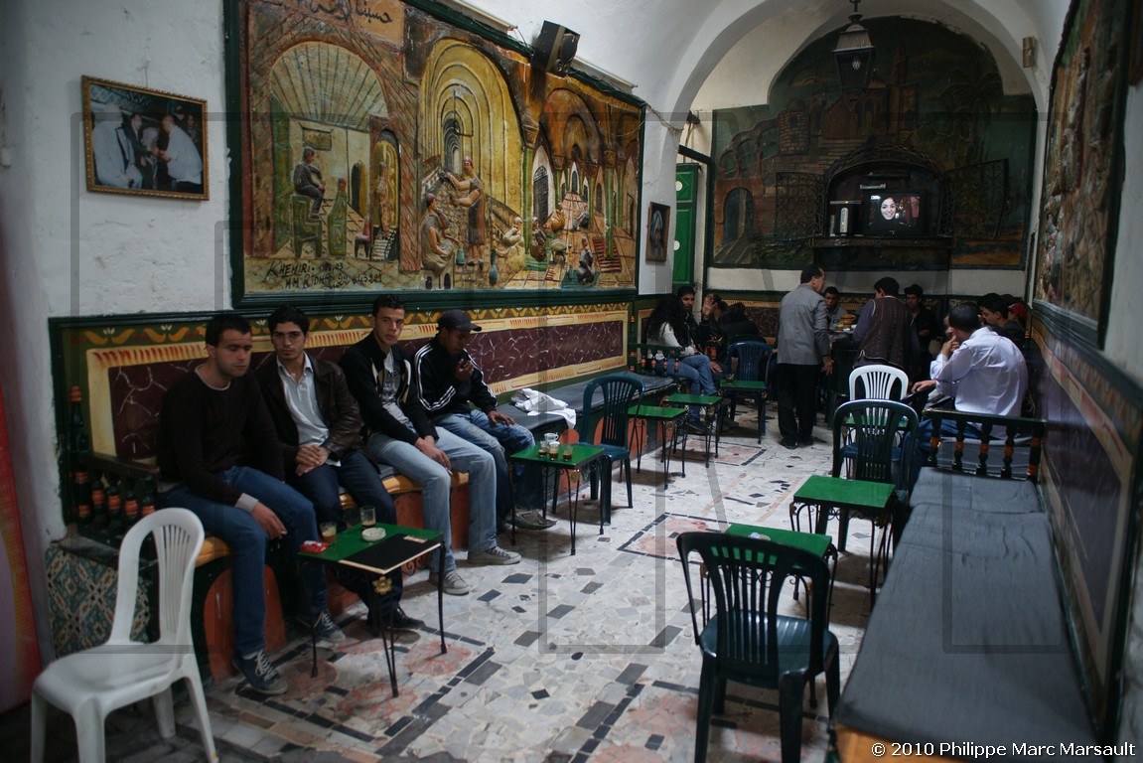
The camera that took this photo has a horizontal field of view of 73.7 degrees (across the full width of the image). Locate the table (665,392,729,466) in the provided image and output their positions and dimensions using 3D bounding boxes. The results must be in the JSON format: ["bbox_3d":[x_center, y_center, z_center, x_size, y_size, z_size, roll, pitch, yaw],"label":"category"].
[{"bbox_3d":[1.023,0.411,6.482,0.419,0.526,0.402,3,9,22],"label":"table"}]

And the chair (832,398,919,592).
[{"bbox_3d":[1.581,0.569,4.059,0.450,0.888,0.510,4,9,25],"label":"chair"}]

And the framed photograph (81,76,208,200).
[{"bbox_3d":[-1.844,-1.050,3.355,0.030,0.456,0.552,5,9,31],"label":"framed photograph"}]

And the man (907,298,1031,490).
[{"bbox_3d":[2.570,0.186,5.024,0.520,1.380,0.700,-8,11,-44],"label":"man"}]

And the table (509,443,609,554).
[{"bbox_3d":[-0.083,0.686,4.519,0.419,0.526,0.402,4,9,25],"label":"table"}]

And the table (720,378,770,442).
[{"bbox_3d":[1.642,0.292,7.338,0.419,0.526,0.402,2,8,14],"label":"table"}]

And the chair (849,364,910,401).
[{"bbox_3d":[2.310,0.334,5.843,0.450,0.860,0.510,4,9,24],"label":"chair"}]

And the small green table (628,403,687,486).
[{"bbox_3d":[0.631,0.499,5.856,0.419,0.526,0.402,4,9,26],"label":"small green table"}]

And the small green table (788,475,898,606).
[{"bbox_3d":[1.338,0.795,3.752,0.419,0.526,0.402,4,9,28],"label":"small green table"}]

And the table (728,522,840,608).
[{"bbox_3d":[0.778,0.899,3.003,0.419,0.526,0.402,4,9,25],"label":"table"}]

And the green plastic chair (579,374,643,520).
[{"bbox_3d":[0.176,0.427,5.060,0.450,0.888,0.510,5,9,32],"label":"green plastic chair"}]

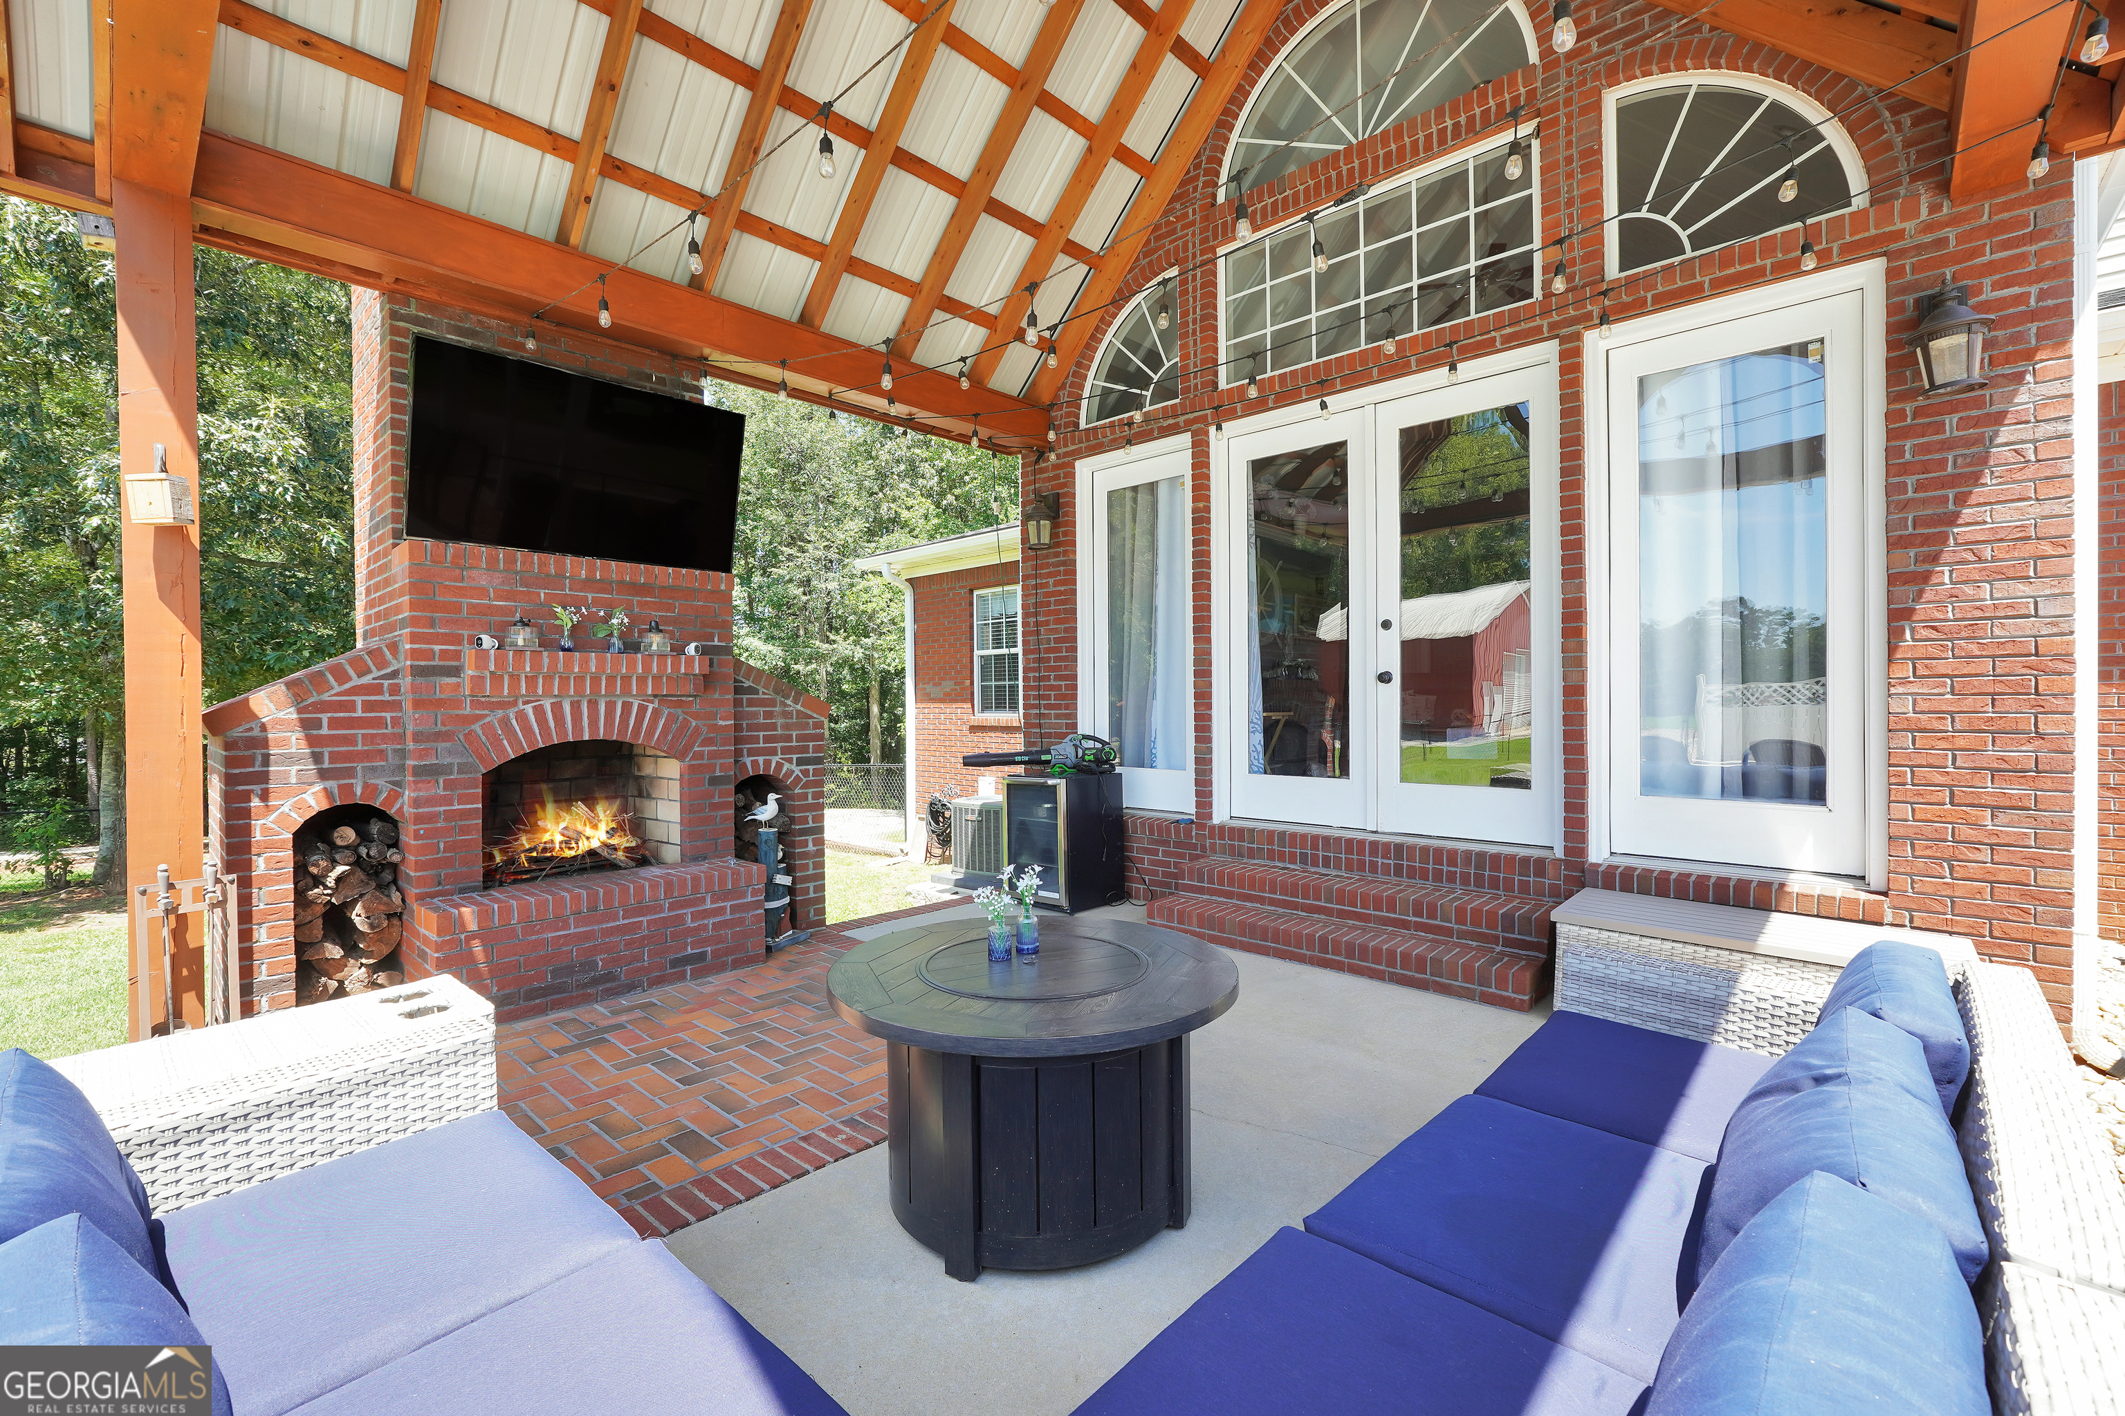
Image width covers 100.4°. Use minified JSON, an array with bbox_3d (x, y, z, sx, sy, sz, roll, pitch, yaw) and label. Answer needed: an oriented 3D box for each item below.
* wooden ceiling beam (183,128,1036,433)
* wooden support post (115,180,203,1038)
[{"bbox_3d":[-1.726,-2.063,4.993,0.200,0.240,4.579,0,1,43],"label":"wooden ceiling beam"},{"bbox_3d":[-3.328,-0.239,3.267,0.196,3.260,0.198,0,1,43],"label":"wooden support post"}]

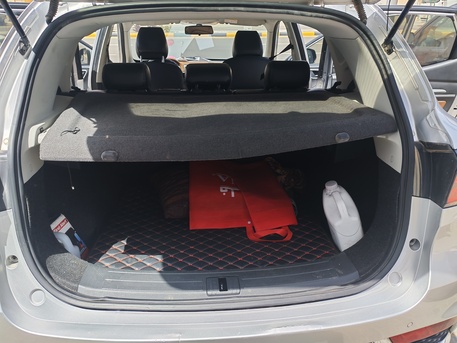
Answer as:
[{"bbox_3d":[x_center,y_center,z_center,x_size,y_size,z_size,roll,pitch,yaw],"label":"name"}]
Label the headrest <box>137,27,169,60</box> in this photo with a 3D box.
[{"bbox_3d":[-0.561,-0.949,2.634,0.225,0.220,0.125,-1,21,-5],"label":"headrest"}]

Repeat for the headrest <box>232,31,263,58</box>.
[{"bbox_3d":[0.148,-0.966,2.700,0.225,0.195,0.125,-1,21,-5],"label":"headrest"}]

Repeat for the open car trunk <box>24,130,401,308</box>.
[{"bbox_3d":[-0.056,0.008,1.447,1.070,0.550,0.860,-1,21,-5],"label":"open car trunk"}]

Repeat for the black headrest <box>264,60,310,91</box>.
[{"bbox_3d":[0.297,-0.480,1.794,0.217,0.147,0.120,-1,21,-5],"label":"black headrest"}]

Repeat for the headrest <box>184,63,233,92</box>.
[{"bbox_3d":[-0.096,-0.471,1.757,0.220,0.145,0.120,-1,21,-5],"label":"headrest"}]

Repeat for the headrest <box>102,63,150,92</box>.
[{"bbox_3d":[-0.493,-0.457,1.722,0.217,0.147,0.120,-1,21,-5],"label":"headrest"}]

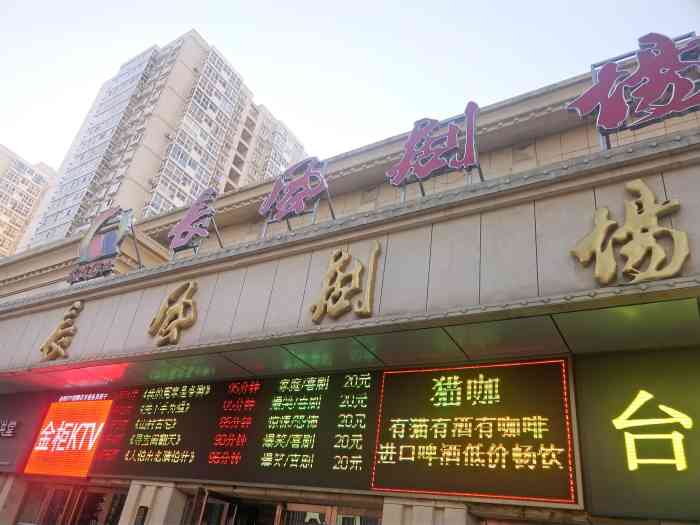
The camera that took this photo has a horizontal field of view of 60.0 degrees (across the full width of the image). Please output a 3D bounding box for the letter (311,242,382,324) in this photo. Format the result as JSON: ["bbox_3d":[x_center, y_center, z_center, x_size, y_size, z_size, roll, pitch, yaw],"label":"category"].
[{"bbox_3d":[-0.022,0.259,7.551,0.906,1.028,0.130,-11,-36,31],"label":"letter"}]

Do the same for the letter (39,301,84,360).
[{"bbox_3d":[-4.992,1.199,10.665,0.896,1.054,0.130,-11,-36,31],"label":"letter"}]

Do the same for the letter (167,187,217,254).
[{"bbox_3d":[-2.714,-0.747,10.668,1.063,1.157,0.130,-11,-36,31],"label":"letter"}]

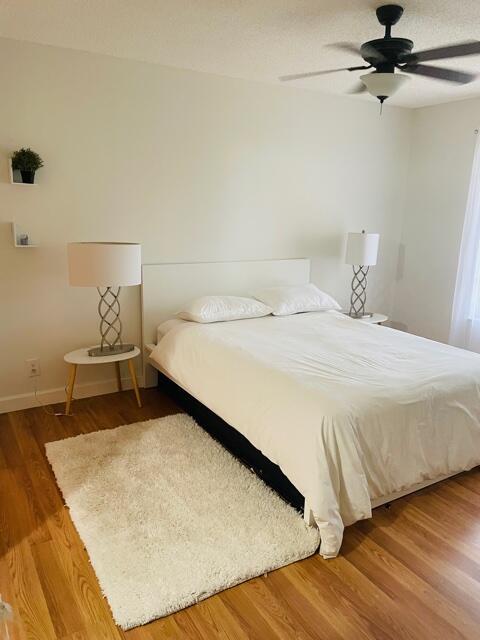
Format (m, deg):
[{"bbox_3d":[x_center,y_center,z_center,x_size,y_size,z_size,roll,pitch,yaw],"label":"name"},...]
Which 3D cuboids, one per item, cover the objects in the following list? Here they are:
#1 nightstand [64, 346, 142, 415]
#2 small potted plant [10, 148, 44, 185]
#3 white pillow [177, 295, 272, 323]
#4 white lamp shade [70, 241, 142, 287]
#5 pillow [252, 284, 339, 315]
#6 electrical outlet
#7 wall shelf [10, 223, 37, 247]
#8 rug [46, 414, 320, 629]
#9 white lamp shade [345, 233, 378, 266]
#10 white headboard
[{"bbox_3d":[-0.982,0.436,3.486,0.530,0.430,0.420,-6,16,-30],"label":"nightstand"},{"bbox_3d":[-1.347,-0.979,3.062,0.185,0.215,0.175,-6,16,-30],"label":"small potted plant"},{"bbox_3d":[-0.107,-0.106,3.804,0.720,0.170,0.420,-6,16,-30],"label":"white pillow"},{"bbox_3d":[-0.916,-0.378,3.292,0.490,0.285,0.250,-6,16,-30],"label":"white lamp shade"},{"bbox_3d":[0.474,-0.184,4.113,0.670,0.190,0.420,-6,16,-30],"label":"pillow"},{"bbox_3d":[-1.482,0.342,3.436,0.080,0.125,0.012,-6,16,-30],"label":"electrical outlet"},{"bbox_3d":[-1.406,-0.561,3.165,0.140,0.157,0.105,-6,16,-30],"label":"wall shelf"},{"bbox_3d":[-0.414,0.883,2.572,0.940,0.035,1.510,-6,16,-30],"label":"rug"},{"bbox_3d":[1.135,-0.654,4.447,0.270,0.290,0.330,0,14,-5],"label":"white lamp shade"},{"bbox_3d":[-0.068,0.005,4.139,1.590,1.005,0.065,-6,16,-30],"label":"white headboard"}]

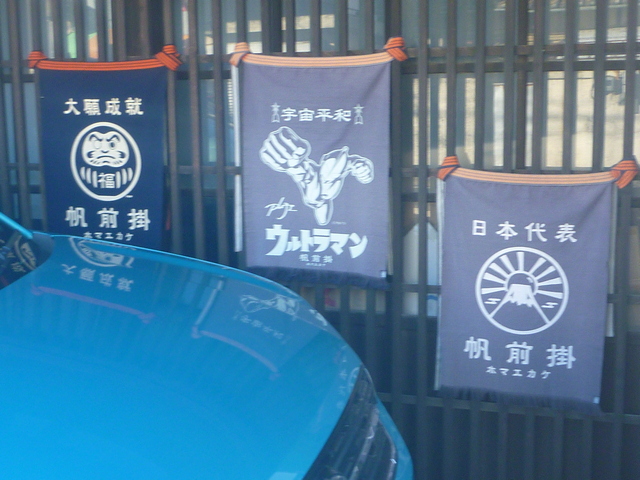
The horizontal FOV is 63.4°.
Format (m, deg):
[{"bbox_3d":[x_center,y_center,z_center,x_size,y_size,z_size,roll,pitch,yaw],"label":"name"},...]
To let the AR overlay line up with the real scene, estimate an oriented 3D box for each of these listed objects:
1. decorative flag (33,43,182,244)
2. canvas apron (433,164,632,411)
[{"bbox_3d":[-0.737,-0.265,1.786,0.563,0.761,0.050,1,5,10],"label":"decorative flag"},{"bbox_3d":[0.637,0.136,1.581,0.563,0.764,0.050,1,5,10],"label":"canvas apron"}]

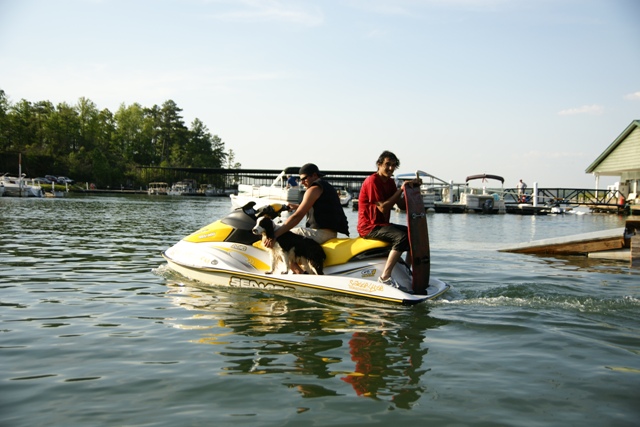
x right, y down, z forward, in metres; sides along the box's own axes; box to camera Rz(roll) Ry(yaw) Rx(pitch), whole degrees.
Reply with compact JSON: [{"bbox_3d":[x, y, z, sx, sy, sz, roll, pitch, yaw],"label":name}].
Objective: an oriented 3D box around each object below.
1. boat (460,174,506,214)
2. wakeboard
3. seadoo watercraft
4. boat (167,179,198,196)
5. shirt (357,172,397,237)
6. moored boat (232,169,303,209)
[{"bbox_3d":[10.100,-1.170,43.000,2.450,2.450,6.300,1,2,8],"label":"boat"},{"bbox_3d":[0.935,0.205,6.620,0.100,1.150,0.390,-4,-1,29],"label":"wakeboard"},{"bbox_3d":[-0.380,0.420,7.420,3.300,1.060,1.200,4,5,28],"label":"seadoo watercraft"},{"bbox_3d":[-22.700,-4.150,114.000,2.700,3.100,6.200,2,2,27],"label":"boat"},{"bbox_3d":[0.565,-0.088,6.920,0.350,0.650,0.470,2,2,31],"label":"shirt"},{"bbox_3d":[-2.950,-1.540,44.200,2.500,2.650,6.300,-1,2,-39],"label":"moored boat"}]

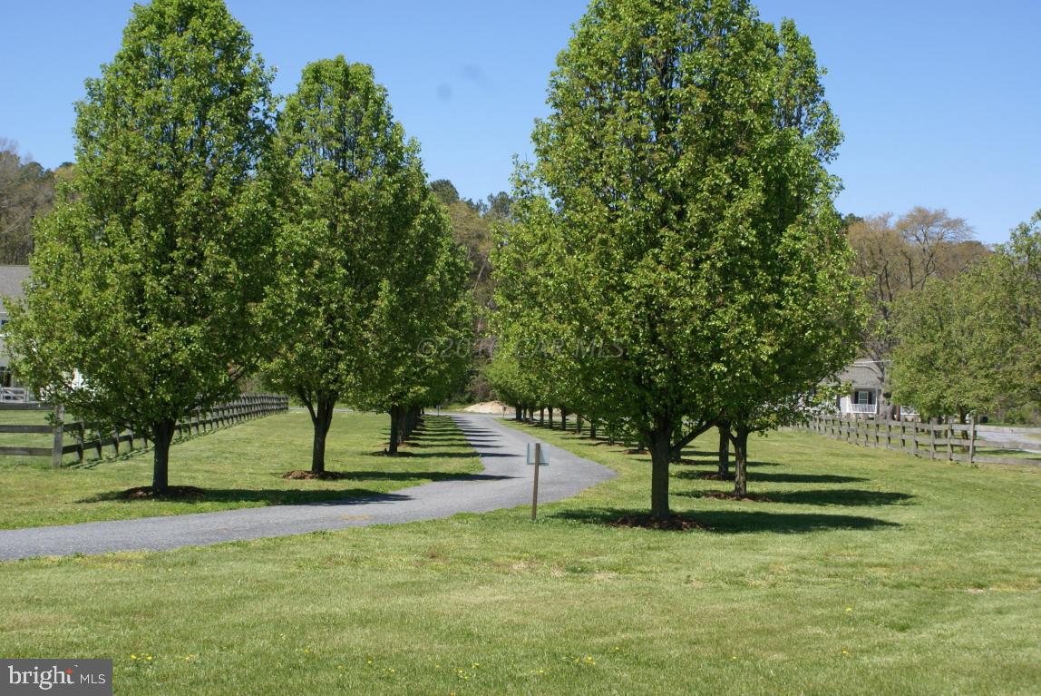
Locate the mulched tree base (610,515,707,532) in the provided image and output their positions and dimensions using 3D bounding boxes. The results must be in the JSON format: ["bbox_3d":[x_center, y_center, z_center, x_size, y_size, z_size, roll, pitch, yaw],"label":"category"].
[{"bbox_3d":[1.813,2.286,19.600,1.300,0.140,1.300,1,-2,0],"label":"mulched tree base"}]

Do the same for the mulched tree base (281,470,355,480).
[{"bbox_3d":[-3.816,2.379,28.200,1.300,0.120,1.300,1,-2,0],"label":"mulched tree base"}]

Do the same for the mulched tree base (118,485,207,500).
[{"bbox_3d":[-5.326,2.153,22.400,1.300,0.130,1.300,1,-2,0],"label":"mulched tree base"}]

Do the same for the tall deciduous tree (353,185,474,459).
[{"bbox_3d":[-2.866,-0.719,38.500,3.200,6.900,3.200,1,-2,0],"label":"tall deciduous tree"}]

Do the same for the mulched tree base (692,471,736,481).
[{"bbox_3d":[4.045,2.575,30.300,1.220,0.130,1.220,1,-2,0],"label":"mulched tree base"}]

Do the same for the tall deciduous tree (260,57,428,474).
[{"bbox_3d":[-3.352,-1.552,28.300,3.200,7.850,3.200,1,-2,0],"label":"tall deciduous tree"}]

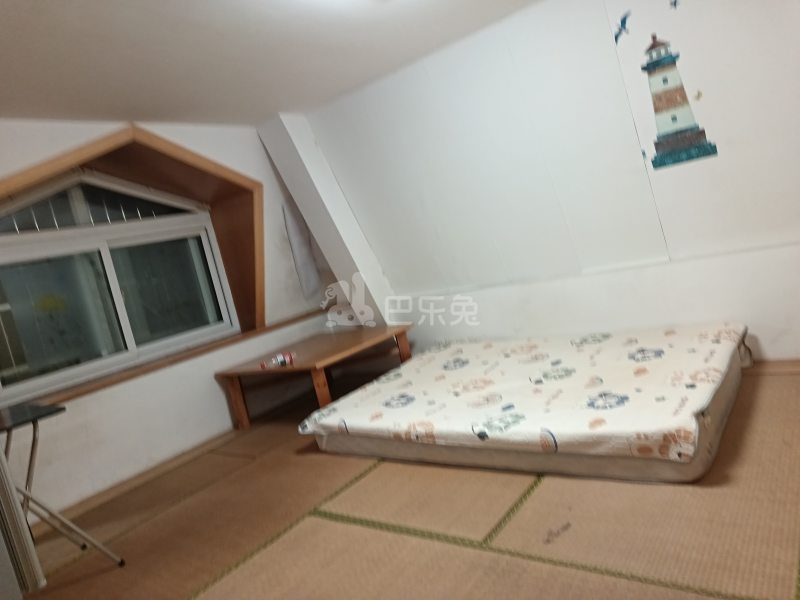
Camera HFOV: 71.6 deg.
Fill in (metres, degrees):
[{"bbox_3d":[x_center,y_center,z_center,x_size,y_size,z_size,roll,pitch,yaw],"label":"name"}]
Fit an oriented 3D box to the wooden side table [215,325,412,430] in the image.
[{"bbox_3d":[-0.569,0.570,4.100,1.050,0.450,1.010,-8,8,39],"label":"wooden side table"}]

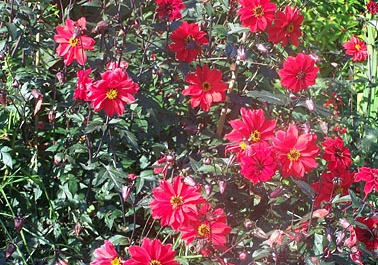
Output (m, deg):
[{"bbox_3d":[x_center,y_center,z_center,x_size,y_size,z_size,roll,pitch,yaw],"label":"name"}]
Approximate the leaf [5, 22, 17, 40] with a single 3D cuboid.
[{"bbox_3d":[-0.386,-0.221,2.480,0.025,0.039,0.014,1,-6,-6],"label":"leaf"}]

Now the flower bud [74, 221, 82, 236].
[{"bbox_3d":[-0.207,0.180,2.150,0.015,0.026,0.015,0,16,0],"label":"flower bud"}]

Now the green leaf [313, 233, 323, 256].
[{"bbox_3d":[0.233,0.203,2.080,0.018,0.040,0.012,0,-3,-6],"label":"green leaf"}]

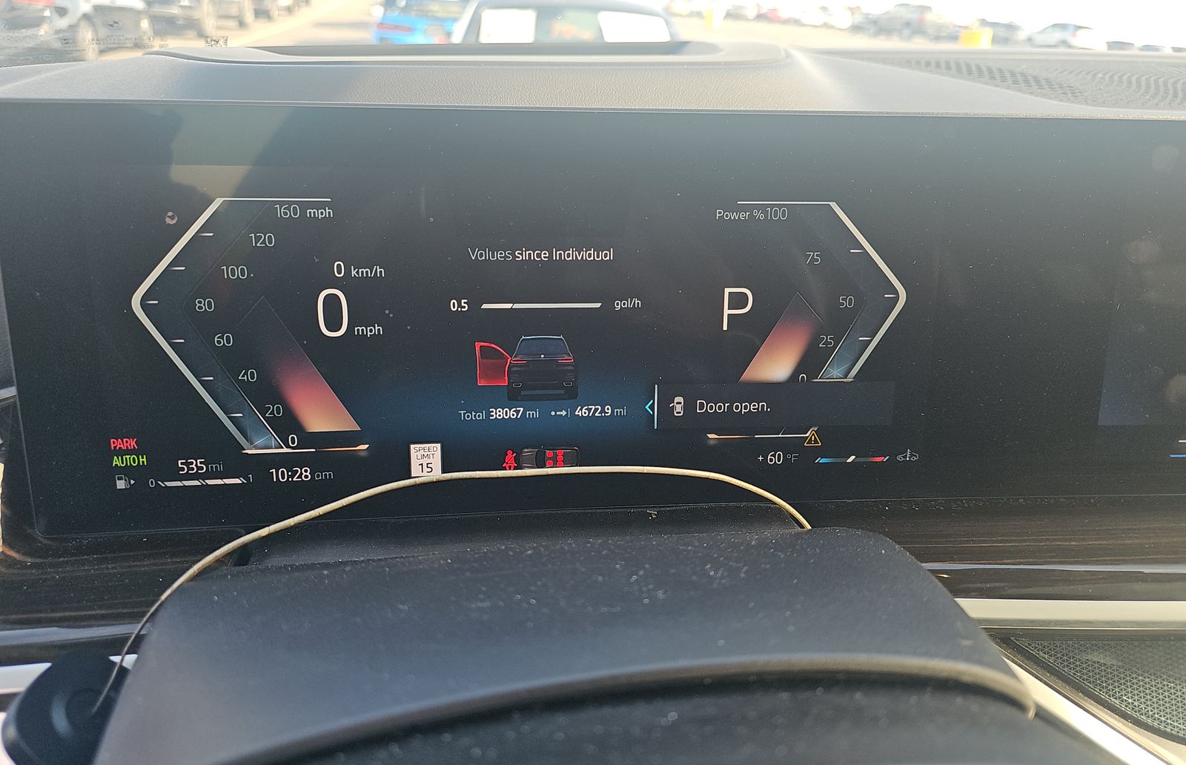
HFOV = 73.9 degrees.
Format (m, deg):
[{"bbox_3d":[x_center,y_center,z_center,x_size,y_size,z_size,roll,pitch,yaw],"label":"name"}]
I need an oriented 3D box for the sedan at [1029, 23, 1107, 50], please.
[{"bbox_3d":[29.289,-21.523,48.989,1.820,1.500,4.500,-3,27,-12],"label":"sedan"}]

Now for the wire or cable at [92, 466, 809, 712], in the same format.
[{"bbox_3d":[-0.024,0.044,0.180,0.165,0.042,0.055,1,26,-4],"label":"wire or cable"}]

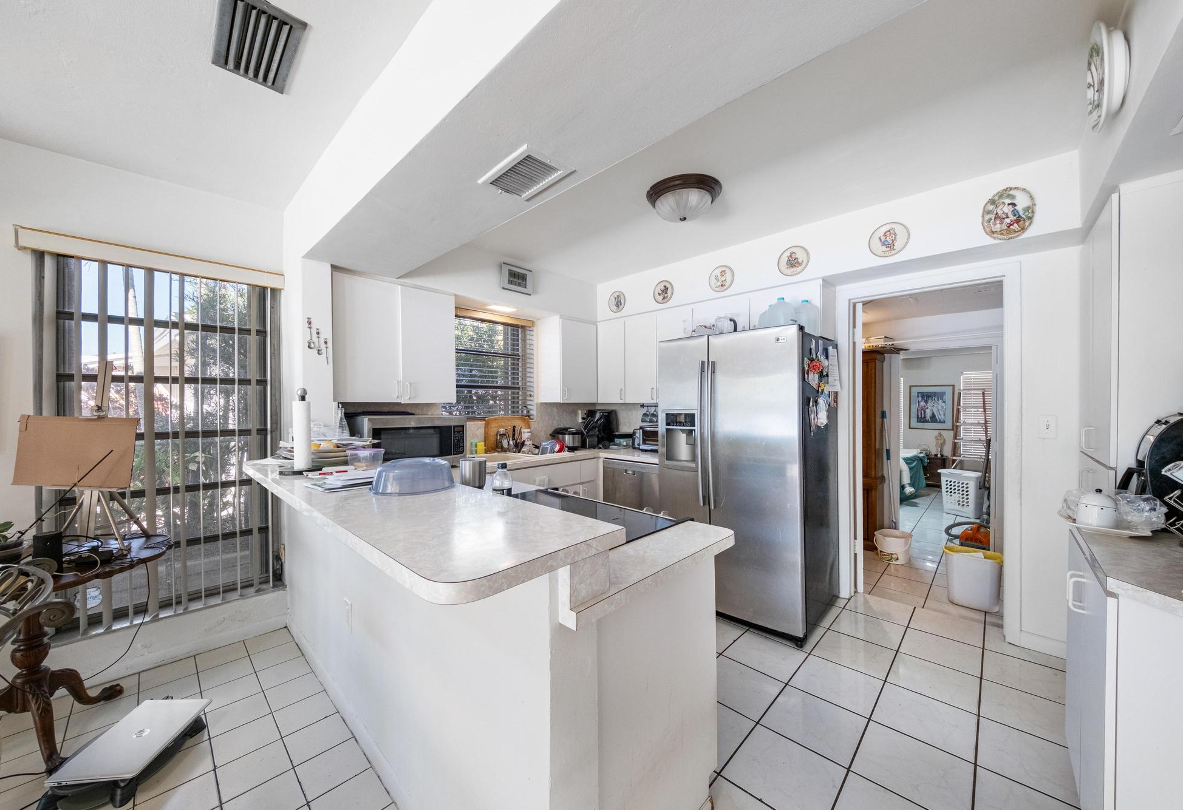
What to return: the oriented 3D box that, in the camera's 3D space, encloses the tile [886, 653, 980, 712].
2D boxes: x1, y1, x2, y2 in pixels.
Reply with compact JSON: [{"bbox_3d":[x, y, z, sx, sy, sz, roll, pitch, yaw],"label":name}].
[{"bbox_3d":[1.674,1.350,1.981,0.327,0.010,0.327,0,0,45],"label":"tile"}]

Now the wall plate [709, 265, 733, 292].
[{"bbox_3d":[0.975,-0.945,3.037,0.197,0.197,0.025,0,0,43],"label":"wall plate"}]

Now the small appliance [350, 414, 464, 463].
[{"bbox_3d":[-1.216,0.238,2.658,0.460,0.322,0.608,0,0,44],"label":"small appliance"}]

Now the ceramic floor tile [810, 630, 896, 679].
[{"bbox_3d":[1.429,1.350,2.199,0.327,0.010,0.327,0,0,45],"label":"ceramic floor tile"}]

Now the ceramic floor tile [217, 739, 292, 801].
[{"bbox_3d":[-1.241,1.345,1.492,0.198,0.010,0.198,0,0,44],"label":"ceramic floor tile"}]

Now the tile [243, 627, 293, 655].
[{"bbox_3d":[-1.832,1.345,2.300,0.200,0.010,0.200,0,0,44],"label":"tile"}]

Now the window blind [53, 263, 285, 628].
[{"bbox_3d":[-2.114,0.193,2.082,0.090,1.745,0.820,0,0,42],"label":"window blind"}]

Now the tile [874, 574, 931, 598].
[{"bbox_3d":[2.293,1.327,2.975,0.299,0.010,0.299,0,0,44],"label":"tile"}]

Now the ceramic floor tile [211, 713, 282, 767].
[{"bbox_3d":[-1.389,1.350,1.630,0.197,0.010,0.197,0,0,45],"label":"ceramic floor tile"}]

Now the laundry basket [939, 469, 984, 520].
[{"bbox_3d":[4.520,1.085,4.980,0.360,0.520,0.370,0,0,-37],"label":"laundry basket"}]

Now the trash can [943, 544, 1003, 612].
[{"bbox_3d":[2.534,1.151,2.682,0.310,0.340,0.230,0,0,44],"label":"trash can"}]

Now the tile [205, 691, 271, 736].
[{"bbox_3d":[-1.534,1.350,1.764,0.195,0.010,0.195,0,0,42],"label":"tile"}]

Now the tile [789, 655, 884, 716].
[{"bbox_3d":[1.171,1.335,1.935,0.331,0.010,0.331,0,0,44],"label":"tile"}]

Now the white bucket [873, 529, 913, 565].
[{"bbox_3d":[2.559,1.204,3.417,0.250,0.230,0.245,0,0,37],"label":"white bucket"}]

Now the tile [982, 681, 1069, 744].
[{"bbox_3d":[1.918,1.350,1.765,0.327,0.010,0.327,0,0,45],"label":"tile"}]

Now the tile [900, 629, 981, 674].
[{"bbox_3d":[1.887,1.331,2.188,0.331,0.010,0.331,0,0,44],"label":"tile"}]

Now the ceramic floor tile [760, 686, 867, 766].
[{"bbox_3d":[0.947,1.350,1.720,0.327,0.010,0.327,0,0,45],"label":"ceramic floor tile"}]

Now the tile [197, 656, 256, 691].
[{"bbox_3d":[-1.827,1.350,2.031,0.197,0.010,0.197,0,0,45],"label":"tile"}]

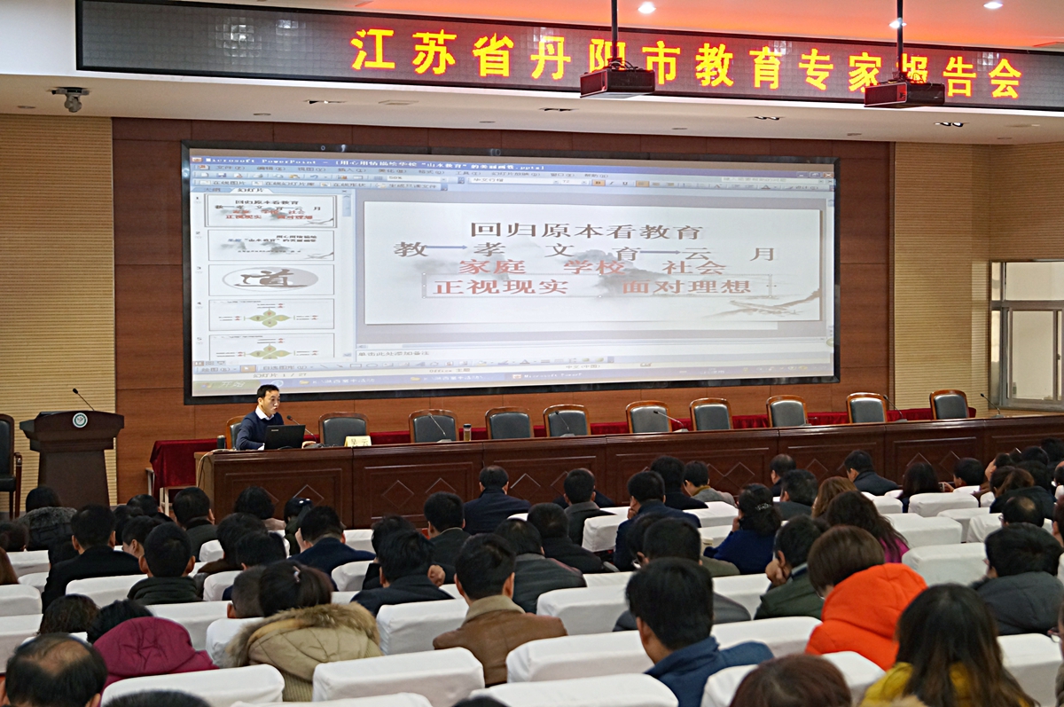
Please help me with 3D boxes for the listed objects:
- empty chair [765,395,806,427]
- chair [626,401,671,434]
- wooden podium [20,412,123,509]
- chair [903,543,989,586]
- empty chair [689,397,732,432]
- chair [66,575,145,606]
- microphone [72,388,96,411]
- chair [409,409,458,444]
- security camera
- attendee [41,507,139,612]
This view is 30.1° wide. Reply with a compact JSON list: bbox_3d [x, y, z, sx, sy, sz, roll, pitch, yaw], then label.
[{"bbox_3d":[2.658,0.923,19.613,0.570,0.970,0.600,-1,2,-26],"label":"empty chair"},{"bbox_3d":[1.244,0.956,18.921,0.570,0.970,0.600,-1,2,-26],"label":"chair"},{"bbox_3d":[-3.672,1.014,15.843,0.700,1.170,0.500,-1,2,-25],"label":"wooden podium"},{"bbox_3d":[1.722,1.325,8.694,0.560,1.000,0.650,-1,2,-26],"label":"chair"},{"bbox_3d":[1.877,0.941,19.230,0.570,0.970,0.600,-1,2,-26],"label":"empty chair"},{"bbox_3d":[-1.731,1.414,8.228,0.580,1.000,0.630,-1,2,-25],"label":"chair"},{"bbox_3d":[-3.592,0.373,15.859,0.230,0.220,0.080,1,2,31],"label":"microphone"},{"bbox_3d":[-0.790,1.004,17.925,0.570,0.970,0.600,-1,2,-26],"label":"chair"},{"bbox_3d":[-3.814,-2.080,16.335,0.310,0.210,0.220,-1,2,-25],"label":"security camera"},{"bbox_3d":[-1.877,1.260,8.374,0.520,1.260,0.800,-1,2,-26],"label":"attendee"}]

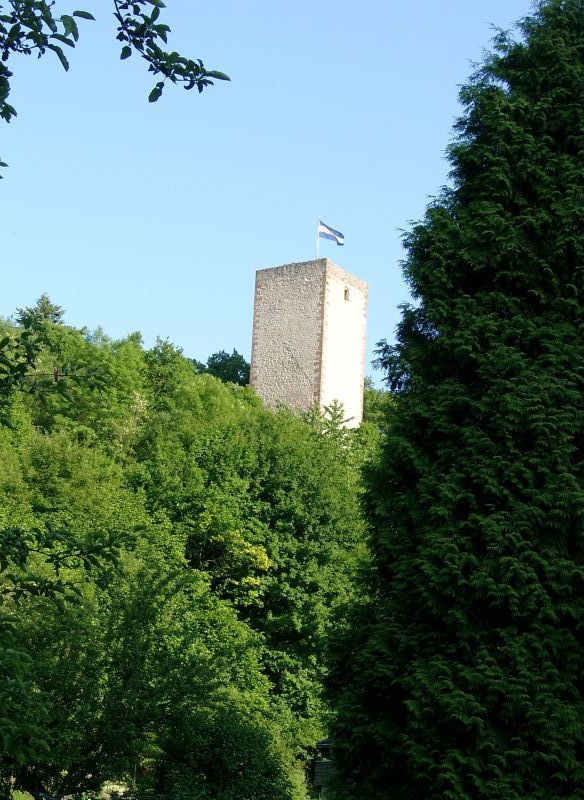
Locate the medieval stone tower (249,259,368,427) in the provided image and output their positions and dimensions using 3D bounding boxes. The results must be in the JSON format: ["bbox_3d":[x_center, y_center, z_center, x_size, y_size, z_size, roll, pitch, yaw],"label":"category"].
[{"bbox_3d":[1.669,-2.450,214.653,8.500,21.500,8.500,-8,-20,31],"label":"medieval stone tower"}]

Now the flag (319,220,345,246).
[{"bbox_3d":[4.191,-17.599,219.595,2.800,2.350,0.600,9,-18,-19],"label":"flag"}]

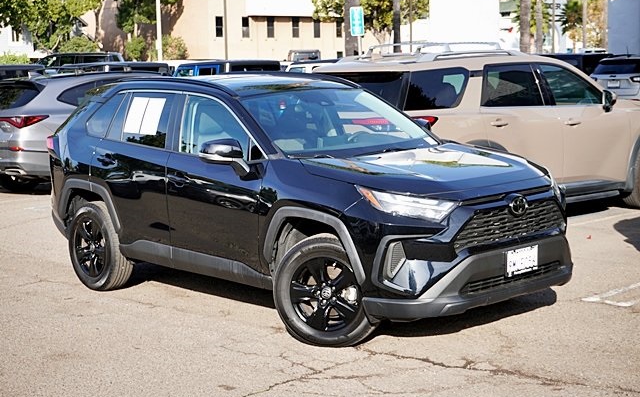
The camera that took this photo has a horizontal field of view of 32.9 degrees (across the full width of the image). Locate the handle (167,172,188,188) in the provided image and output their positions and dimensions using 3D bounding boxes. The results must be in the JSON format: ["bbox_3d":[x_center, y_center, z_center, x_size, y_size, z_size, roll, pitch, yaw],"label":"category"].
[{"bbox_3d":[-1.027,-0.141,7.827,0.055,0.075,0.220,-8,10,-42],"label":"handle"}]

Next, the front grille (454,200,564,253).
[{"bbox_3d":[1.215,0.153,6.744,1.040,0.260,0.130,-8,10,-42],"label":"front grille"}]

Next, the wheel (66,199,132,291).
[{"bbox_3d":[-1.763,0.381,8.858,0.230,0.720,0.720,-8,10,-42],"label":"wheel"}]

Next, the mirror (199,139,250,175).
[{"bbox_3d":[-0.642,-0.282,7.289,0.240,0.250,0.200,-8,10,-42],"label":"mirror"}]

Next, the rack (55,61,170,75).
[{"bbox_3d":[-3.498,-1.924,16.630,1.950,0.150,1.150,-8,9,-40],"label":"rack"}]

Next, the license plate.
[{"bbox_3d":[1.259,0.387,6.731,0.310,0.158,0.020,-8,10,-42],"label":"license plate"}]

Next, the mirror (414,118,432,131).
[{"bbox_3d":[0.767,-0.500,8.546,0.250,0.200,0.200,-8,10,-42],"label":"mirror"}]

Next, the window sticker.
[{"bbox_3d":[-1.342,-0.630,8.302,0.010,0.285,0.435,19,-9,-42],"label":"window sticker"}]

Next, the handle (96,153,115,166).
[{"bbox_3d":[-1.663,-0.299,8.475,0.060,0.055,0.230,-8,10,-42],"label":"handle"}]

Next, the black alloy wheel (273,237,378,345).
[{"bbox_3d":[0.080,0.574,6.893,0.725,0.725,0.235,1,8,23],"label":"black alloy wheel"}]

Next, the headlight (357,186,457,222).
[{"bbox_3d":[0.526,0.032,6.478,0.430,0.210,0.480,-8,10,-42],"label":"headlight"}]

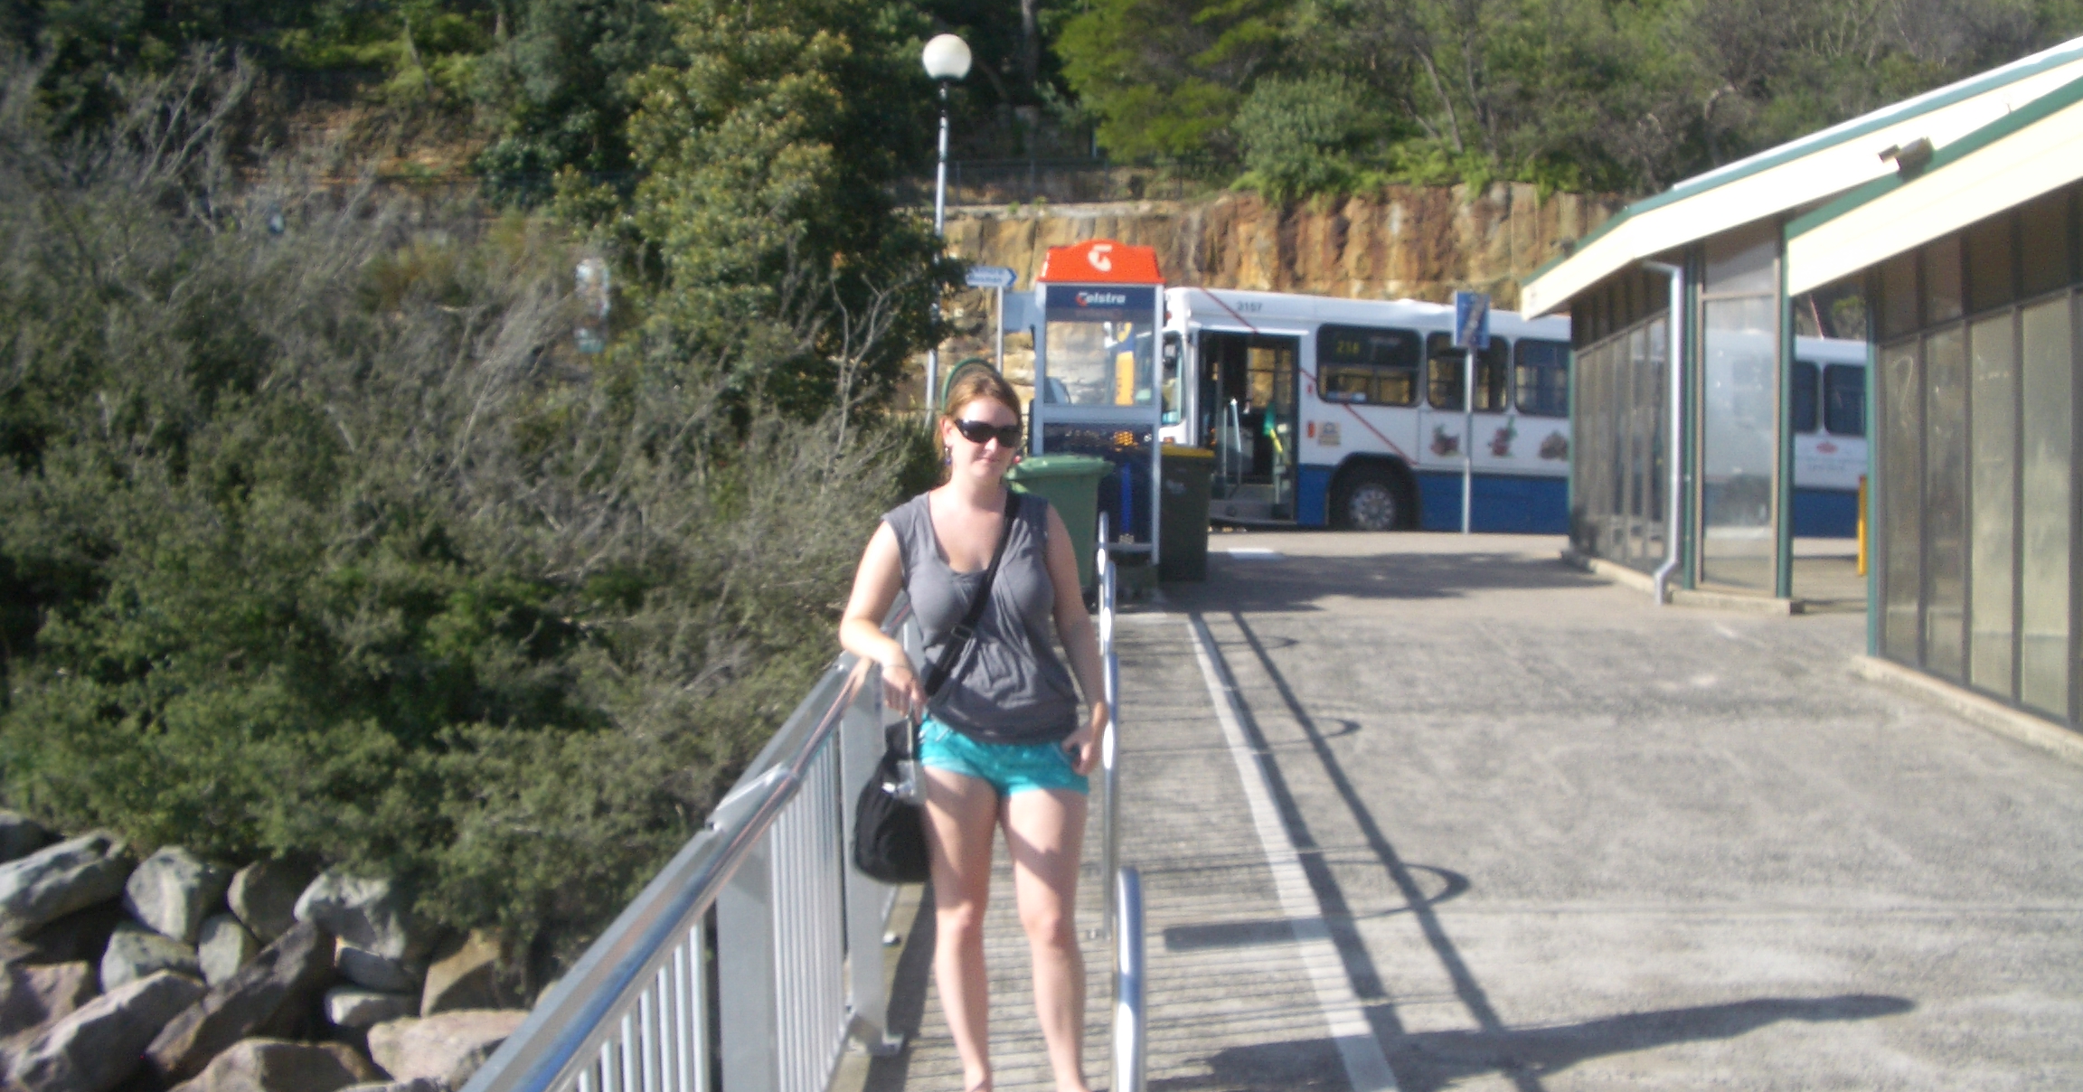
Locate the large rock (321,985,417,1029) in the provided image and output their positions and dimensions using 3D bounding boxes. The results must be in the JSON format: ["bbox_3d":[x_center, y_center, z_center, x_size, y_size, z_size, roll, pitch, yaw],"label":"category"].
[{"bbox_3d":[-3.283,2.264,10.300,0.460,0.250,0.380,1,2,-11],"label":"large rock"}]

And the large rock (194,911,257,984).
[{"bbox_3d":[-4.177,2.074,10.800,0.330,0.360,0.360,-1,5,-14],"label":"large rock"}]

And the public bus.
[{"bbox_3d":[6.851,-1.548,28.638,12.000,3.050,2.500,1,4,-19],"label":"public bus"}]

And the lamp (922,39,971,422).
[{"bbox_3d":[-0.959,-2.301,19.400,0.450,4.850,0.450,2,2,0],"label":"lamp"}]

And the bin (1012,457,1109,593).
[{"bbox_3d":[0.151,-0.120,15.462,0.720,1.070,0.580,0,4,-5],"label":"bin"}]

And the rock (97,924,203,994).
[{"bbox_3d":[-4.577,2.115,10.800,0.500,0.370,0.450,-1,5,-14],"label":"rock"}]

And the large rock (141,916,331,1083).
[{"bbox_3d":[-3.882,2.211,10.200,0.920,0.660,0.650,1,2,-11],"label":"large rock"}]

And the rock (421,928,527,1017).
[{"bbox_3d":[-2.854,2.158,10.600,0.550,0.380,0.480,1,2,-11],"label":"rock"}]

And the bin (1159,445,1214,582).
[{"bbox_3d":[1.058,-0.253,16.400,0.580,1.070,0.720,2,2,3],"label":"bin"}]

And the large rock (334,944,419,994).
[{"bbox_3d":[-3.354,2.142,10.600,0.450,0.270,0.380,1,2,-11],"label":"large rock"}]

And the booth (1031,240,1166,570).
[{"bbox_3d":[0.433,-1.103,16.500,1.020,2.520,1.000,0,4,-2],"label":"booth"}]

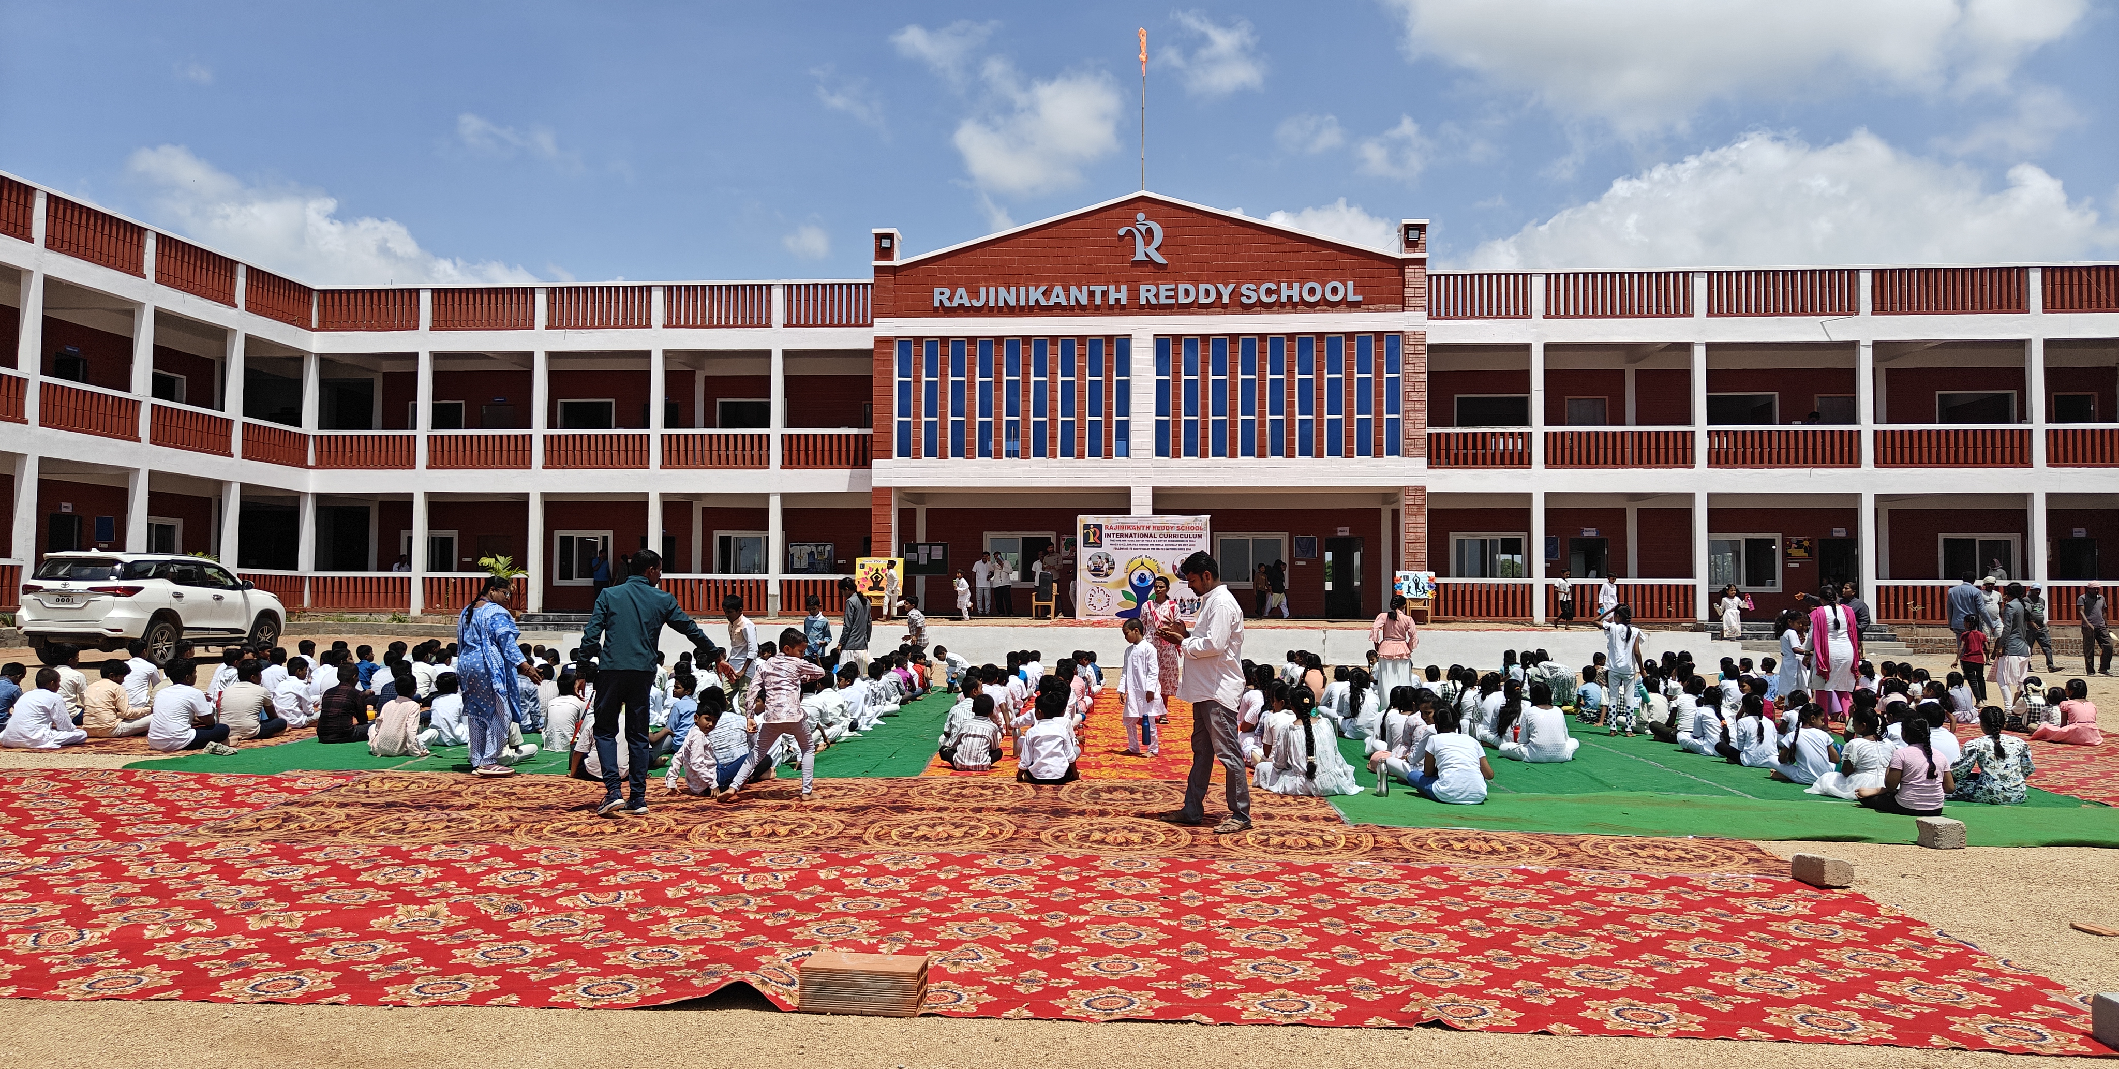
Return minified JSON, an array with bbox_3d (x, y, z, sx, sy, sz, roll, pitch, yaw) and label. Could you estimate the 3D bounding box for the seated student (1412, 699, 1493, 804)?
[{"bbox_3d":[2.720,1.499,10.214,0.580,0.670,0.600,1,-3,-13],"label":"seated student"}]

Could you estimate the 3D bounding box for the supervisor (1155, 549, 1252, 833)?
[{"bbox_3d":[0.892,0.943,9.036,0.560,1.680,0.520,0,-2,3],"label":"supervisor"}]

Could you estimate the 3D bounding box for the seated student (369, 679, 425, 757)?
[{"bbox_3d":[-5.751,1.560,12.744,0.470,0.656,0.520,0,-2,8],"label":"seated student"}]

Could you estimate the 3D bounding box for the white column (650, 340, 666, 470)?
[{"bbox_3d":[-9.782,-3.106,35.800,0.280,3.020,0.280,0,-2,5],"label":"white column"}]

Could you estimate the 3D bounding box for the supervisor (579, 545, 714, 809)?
[{"bbox_3d":[-2.643,0.941,9.456,0.800,1.670,0.520,-1,-3,25],"label":"supervisor"}]

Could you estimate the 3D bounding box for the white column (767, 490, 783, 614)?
[{"bbox_3d":[-6.999,0.474,36.246,0.280,3.075,0.300,0,-2,5],"label":"white column"}]

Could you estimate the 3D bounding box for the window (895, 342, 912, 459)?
[{"bbox_3d":[-3.785,-3.302,35.737,0.419,2.927,0.100,0,-3,5],"label":"window"}]

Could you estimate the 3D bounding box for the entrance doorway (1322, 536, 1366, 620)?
[{"bbox_3d":[7.325,1.130,37.827,1.032,2.125,0.200,0,-2,5],"label":"entrance doorway"}]

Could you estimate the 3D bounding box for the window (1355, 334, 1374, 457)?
[{"bbox_3d":[7.203,-3.269,34.743,0.407,2.885,0.100,0,-3,5],"label":"window"}]

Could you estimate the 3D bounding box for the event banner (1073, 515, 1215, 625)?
[{"bbox_3d":[1.913,0.758,33.290,3.031,2.393,0.080,0,-3,5],"label":"event banner"}]

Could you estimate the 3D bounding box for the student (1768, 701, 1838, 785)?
[{"bbox_3d":[5.863,1.622,11.559,0.420,0.624,0.480,1,-3,-5],"label":"student"}]

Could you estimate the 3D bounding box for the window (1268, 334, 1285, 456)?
[{"bbox_3d":[5.024,-3.181,34.021,0.409,2.846,0.100,0,-2,5],"label":"window"}]

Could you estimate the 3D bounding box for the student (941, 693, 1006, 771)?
[{"bbox_3d":[-0.696,1.577,11.938,0.510,0.632,0.500,0,-3,0],"label":"student"}]

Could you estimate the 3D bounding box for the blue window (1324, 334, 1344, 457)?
[{"bbox_3d":[6.341,-3.170,33.906,0.407,2.837,0.100,0,-2,5],"label":"blue window"}]

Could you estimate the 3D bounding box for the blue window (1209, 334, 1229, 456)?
[{"bbox_3d":[3.717,-3.172,34.134,0.412,2.817,0.100,0,-2,5],"label":"blue window"}]

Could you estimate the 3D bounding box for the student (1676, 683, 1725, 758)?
[{"bbox_3d":[5.884,1.675,13.466,0.400,0.662,0.450,1,-3,-12],"label":"student"}]

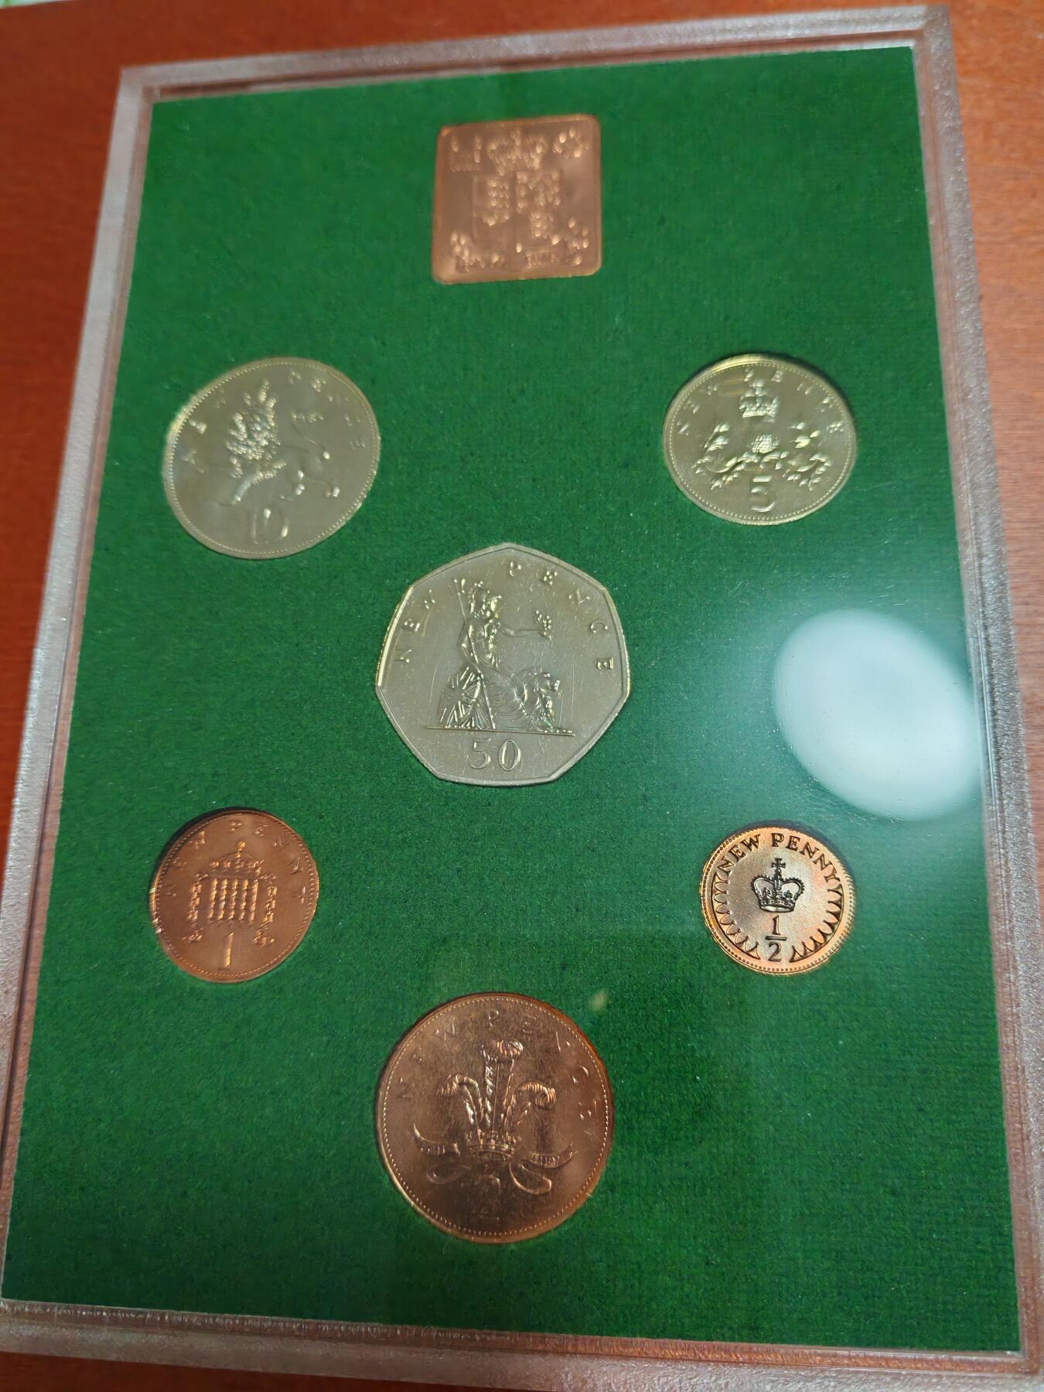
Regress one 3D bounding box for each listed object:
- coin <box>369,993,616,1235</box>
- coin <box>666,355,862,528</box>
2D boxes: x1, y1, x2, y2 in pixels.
[{"bbox_3d":[-0.003,0.046,0.119,0.026,0.002,0.026,-1,75,5],"label":"coin"},{"bbox_3d":[0.030,-0.032,0.137,0.024,0.002,0.024,-1,75,5],"label":"coin"}]

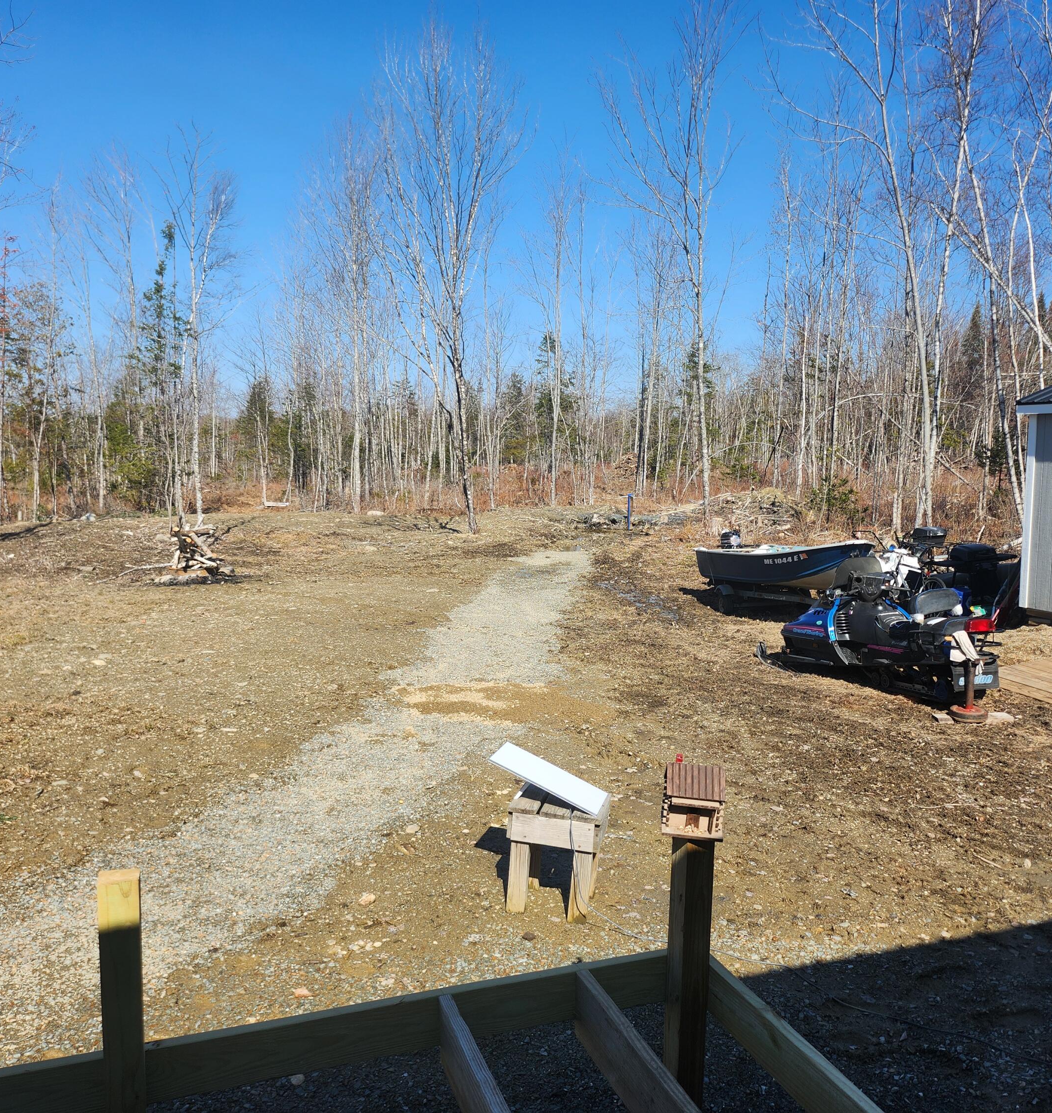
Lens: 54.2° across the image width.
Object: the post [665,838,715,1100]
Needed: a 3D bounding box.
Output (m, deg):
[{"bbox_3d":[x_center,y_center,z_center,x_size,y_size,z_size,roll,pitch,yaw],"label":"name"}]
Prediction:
[{"bbox_3d":[0.485,1.296,3.092,0.089,0.965,0.089,0,6,-20],"label":"post"}]

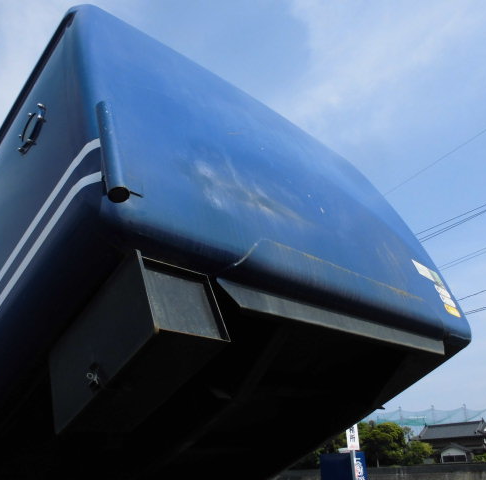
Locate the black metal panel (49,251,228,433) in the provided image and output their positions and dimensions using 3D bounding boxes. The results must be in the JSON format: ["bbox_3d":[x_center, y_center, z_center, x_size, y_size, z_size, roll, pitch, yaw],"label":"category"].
[{"bbox_3d":[-0.253,0.254,1.112,0.195,0.200,0.401,20,-55,-41],"label":"black metal panel"}]

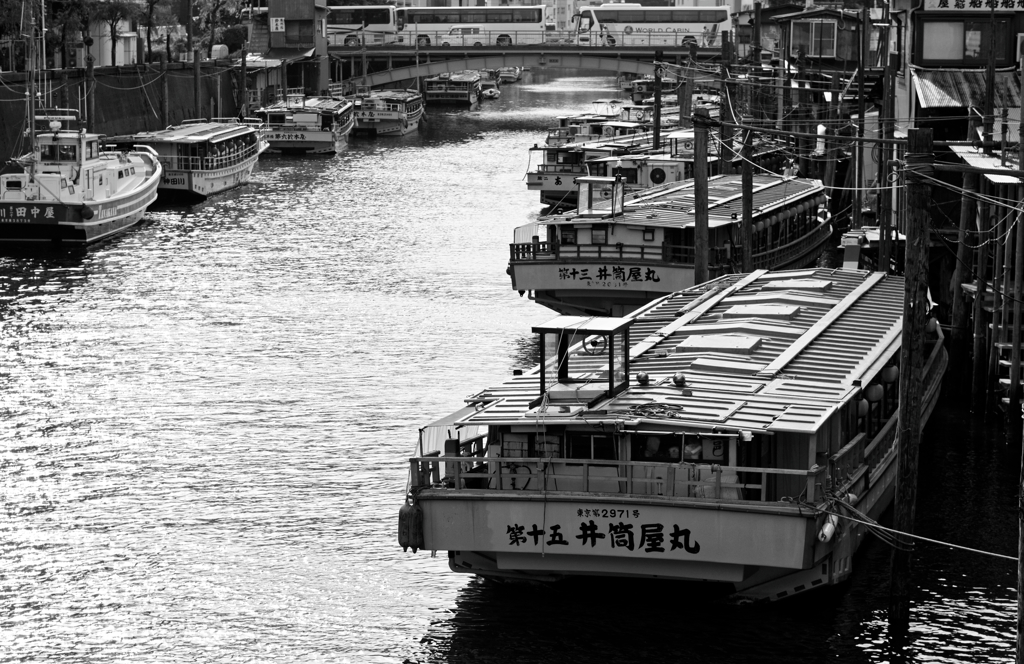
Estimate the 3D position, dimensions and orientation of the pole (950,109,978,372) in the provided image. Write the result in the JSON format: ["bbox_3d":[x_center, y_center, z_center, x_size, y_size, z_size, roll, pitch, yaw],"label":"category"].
[{"bbox_3d":[8.493,-1.502,45.879,0.320,5.218,0.320,2,7,0],"label":"pole"}]

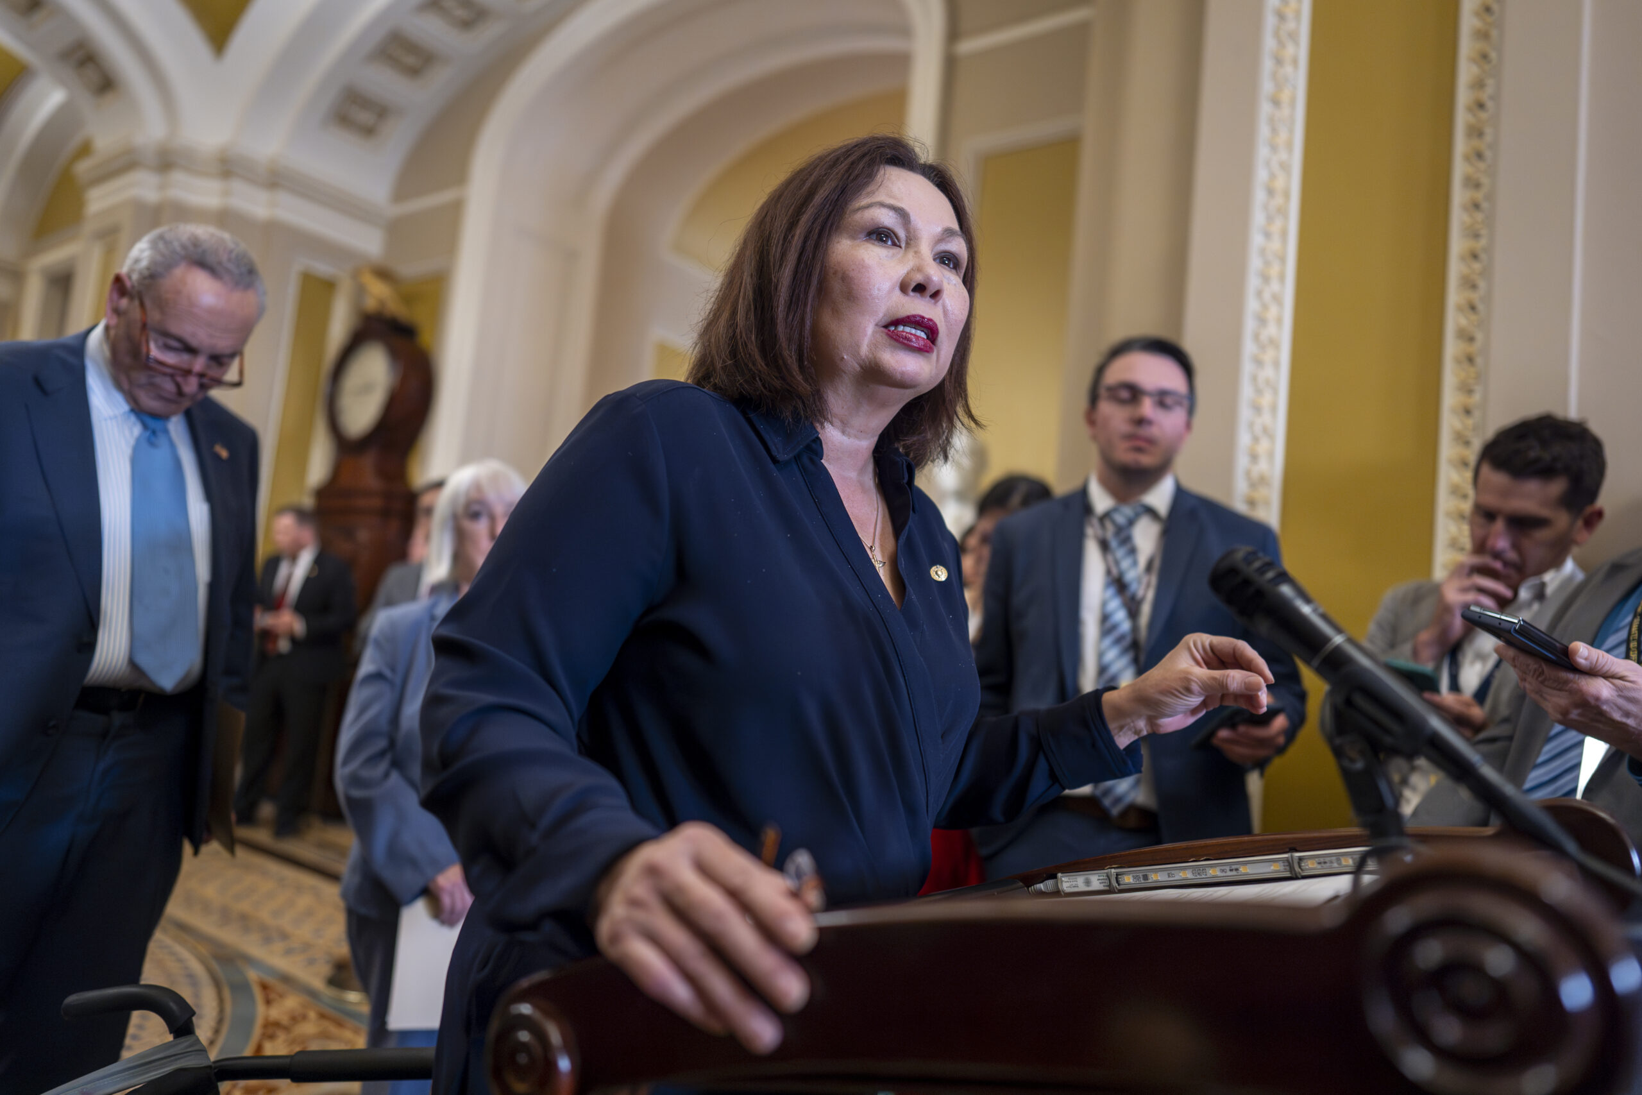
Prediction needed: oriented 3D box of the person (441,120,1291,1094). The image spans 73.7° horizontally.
[{"bbox_3d":[-0.046,0.493,0.920,0.580,1.700,0.550,0,-8,43],"label":"person"}]

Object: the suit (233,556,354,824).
[{"bbox_3d":[-2.869,0.756,5.950,0.490,1.500,0.350,4,-7,22],"label":"suit"}]

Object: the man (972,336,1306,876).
[{"bbox_3d":[0.460,0.583,1.740,0.530,1.790,0.390,4,-6,17],"label":"man"}]

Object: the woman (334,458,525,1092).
[{"bbox_3d":[-0.697,0.603,1.980,0.480,1.570,0.360,10,-7,-33],"label":"woman"}]

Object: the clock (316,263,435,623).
[{"bbox_3d":[-2.936,-0.045,6.950,0.780,3.320,0.400,2,-8,37],"label":"clock"}]

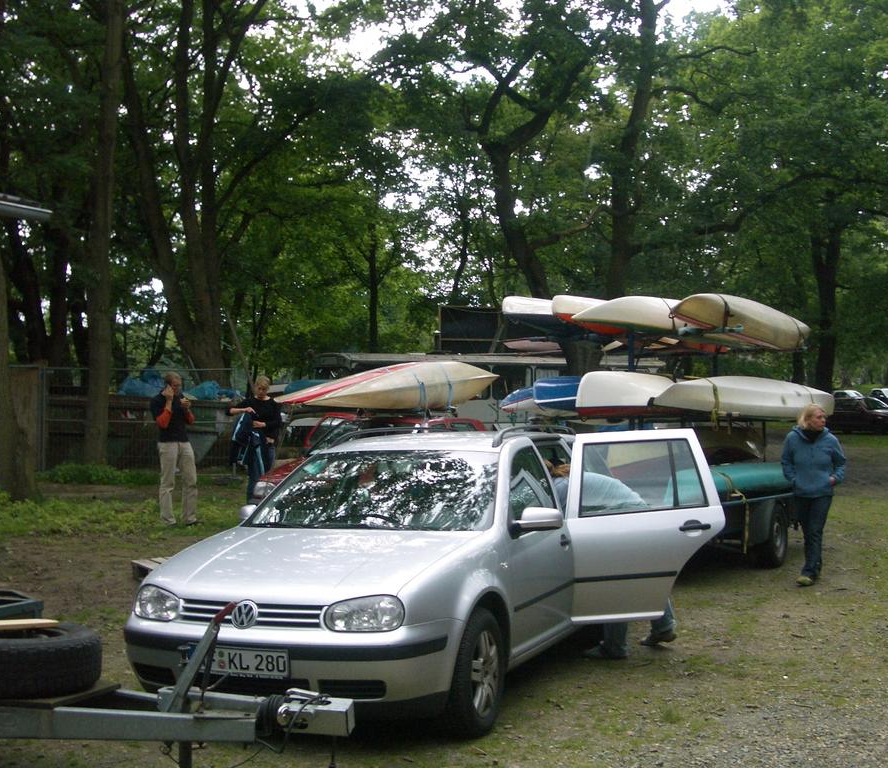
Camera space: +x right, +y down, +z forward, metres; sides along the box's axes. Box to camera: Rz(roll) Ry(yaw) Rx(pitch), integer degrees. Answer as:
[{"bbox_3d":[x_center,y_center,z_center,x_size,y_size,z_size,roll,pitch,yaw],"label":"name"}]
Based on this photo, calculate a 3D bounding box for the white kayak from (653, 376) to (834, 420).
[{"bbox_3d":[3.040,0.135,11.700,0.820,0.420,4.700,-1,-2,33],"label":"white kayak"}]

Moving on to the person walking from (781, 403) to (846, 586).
[{"bbox_3d":[3.350,1.007,11.000,0.550,1.650,0.420,-1,-2,21],"label":"person walking"}]

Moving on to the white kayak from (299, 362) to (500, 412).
[{"bbox_3d":[-0.290,0.020,13.500,0.620,0.460,4.600,-1,-2,26],"label":"white kayak"}]

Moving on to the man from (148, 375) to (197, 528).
[{"bbox_3d":[-3.145,0.765,14.100,0.540,1.780,0.420,1,-2,-37],"label":"man"}]

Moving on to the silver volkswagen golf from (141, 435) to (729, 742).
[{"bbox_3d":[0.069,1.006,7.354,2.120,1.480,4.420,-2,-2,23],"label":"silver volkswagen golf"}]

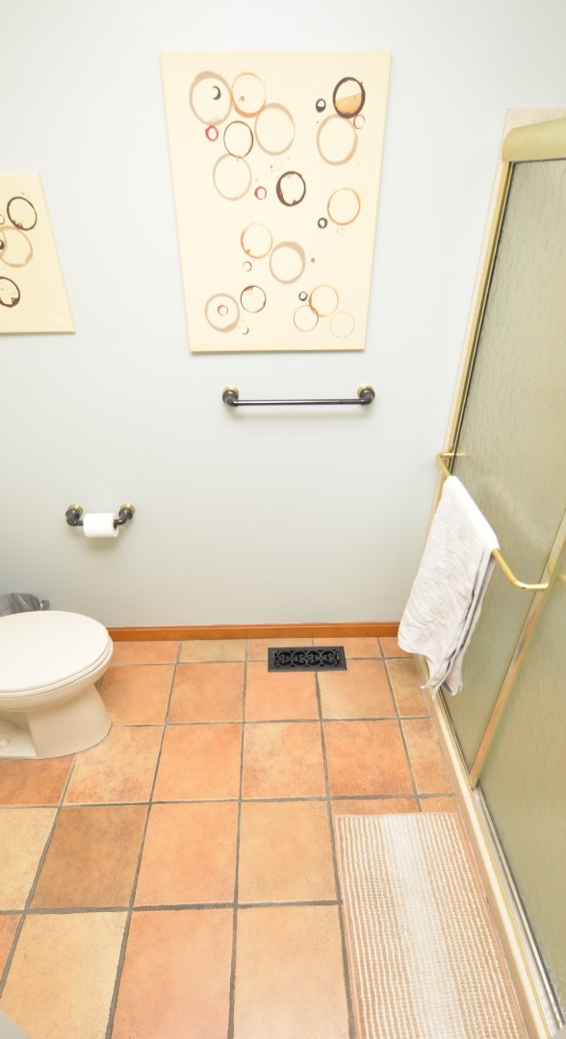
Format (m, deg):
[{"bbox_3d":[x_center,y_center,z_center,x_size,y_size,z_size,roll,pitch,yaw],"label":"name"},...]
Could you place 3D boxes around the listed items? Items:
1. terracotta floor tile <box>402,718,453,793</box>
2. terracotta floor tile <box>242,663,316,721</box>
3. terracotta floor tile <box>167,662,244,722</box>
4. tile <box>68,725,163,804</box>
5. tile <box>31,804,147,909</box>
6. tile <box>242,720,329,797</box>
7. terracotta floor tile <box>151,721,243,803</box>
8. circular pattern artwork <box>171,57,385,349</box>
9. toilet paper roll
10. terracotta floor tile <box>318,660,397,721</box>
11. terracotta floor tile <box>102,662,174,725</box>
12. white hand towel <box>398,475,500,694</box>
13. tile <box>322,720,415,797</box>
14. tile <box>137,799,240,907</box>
[{"bbox_3d":[0.540,0.894,1.811,0.125,0.010,0.295,-1,32,-1],"label":"terracotta floor tile"},{"bbox_3d":[-0.004,0.731,2.031,0.303,0.011,0.285,-1,35,-1],"label":"terracotta floor tile"},{"bbox_3d":[-0.314,0.750,2.056,0.302,0.010,0.295,-1,32,-1],"label":"terracotta floor tile"},{"bbox_3d":[-0.619,0.919,1.796,0.302,0.010,0.295,-1,32,-1],"label":"tile"},{"bbox_3d":[-0.612,1.082,1.540,0.302,0.010,0.295,-1,32,-1],"label":"tile"},{"bbox_3d":[0.005,0.906,1.804,0.302,0.010,0.295,-1,32,-1],"label":"tile"},{"bbox_3d":[-0.309,0.909,1.789,0.303,0.011,0.285,-1,35,-1],"label":"terracotta floor tile"},{"bbox_3d":[-0.016,-0.868,1.391,0.570,0.725,0.023,-1,32,-1],"label":"circular pattern artwork"},{"bbox_3d":[-0.717,0.024,1.871,0.105,0.096,0.096,-1,32,-1],"label":"toilet paper roll"},{"bbox_3d":[0.308,0.726,2.037,0.303,0.011,0.285,-1,35,-1],"label":"terracotta floor tile"},{"bbox_3d":[-0.628,0.740,2.021,0.303,0.011,0.285,-1,35,-1],"label":"terracotta floor tile"},{"bbox_3d":[0.549,0.248,1.629,0.095,0.710,0.400,-1,32,-1],"label":"white hand towel"},{"bbox_3d":[0.315,0.900,1.799,0.303,0.011,0.285,-1,35,-1],"label":"tile"},{"bbox_3d":[-0.302,1.083,1.551,0.303,0.011,0.285,-1,35,-1],"label":"tile"}]

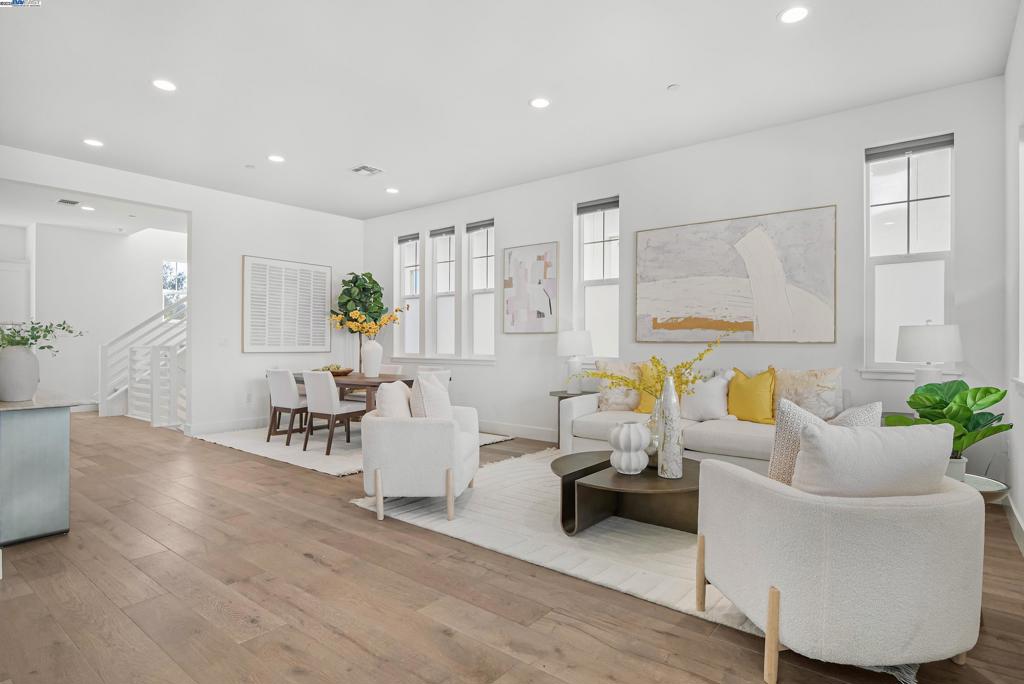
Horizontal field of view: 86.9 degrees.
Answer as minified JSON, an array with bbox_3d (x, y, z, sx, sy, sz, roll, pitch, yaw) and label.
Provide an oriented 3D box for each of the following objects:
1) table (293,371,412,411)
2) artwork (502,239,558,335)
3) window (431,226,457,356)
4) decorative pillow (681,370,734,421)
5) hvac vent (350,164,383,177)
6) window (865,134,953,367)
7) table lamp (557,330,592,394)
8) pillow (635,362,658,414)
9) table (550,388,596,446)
[{"bbox_3d":[-1.955,0.790,6.446,2.280,0.760,0.900,0,0,38],"label":"table"},{"bbox_3d":[0.207,-0.625,6.427,0.800,1.050,0.040,0,0,39],"label":"artwork"},{"bbox_3d":[-0.952,-0.671,7.457,0.560,1.750,0.120,0,0,39],"label":"window"},{"bbox_3d":[1.750,0.487,4.828,0.460,0.440,0.160,0,-15,38],"label":"decorative pillow"},{"bbox_3d":[-1.585,-1.882,5.962,0.300,0.025,0.300,0,0,39],"label":"hvac vent"},{"bbox_3d":[3.096,-0.677,4.228,0.560,1.740,0.120,0,0,38],"label":"window"},{"bbox_3d":[0.666,0.218,5.805,0.385,0.660,0.385,0,0,0],"label":"table lamp"},{"bbox_3d":[1.344,0.430,4.981,0.440,0.470,0.150,0,-15,39],"label":"pillow"},{"bbox_3d":[0.685,0.858,5.712,0.430,0.620,0.460,0,0,39],"label":"table"}]

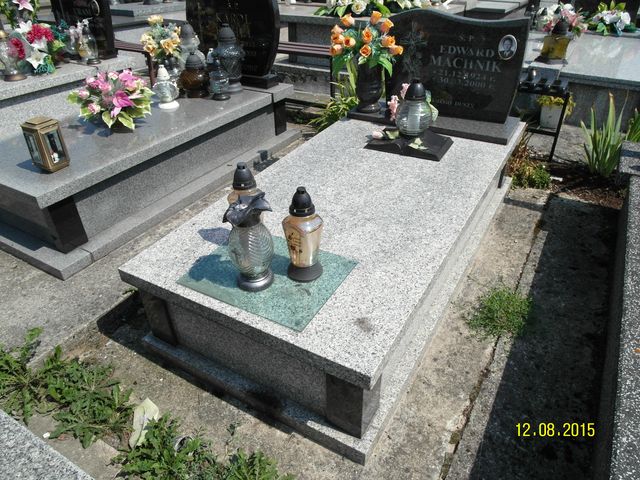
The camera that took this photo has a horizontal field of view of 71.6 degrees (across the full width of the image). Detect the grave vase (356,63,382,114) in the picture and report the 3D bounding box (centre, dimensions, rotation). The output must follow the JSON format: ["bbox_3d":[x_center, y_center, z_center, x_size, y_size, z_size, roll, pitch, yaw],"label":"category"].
[{"bbox_3d":[0.308,-0.915,2.684,0.153,0.277,0.153,16,37,27],"label":"grave vase"}]

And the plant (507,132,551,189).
[{"bbox_3d":[1.302,-0.504,2.757,0.257,0.287,0.277,16,37,27],"label":"plant"}]

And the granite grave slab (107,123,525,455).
[{"bbox_3d":[0.241,-0.116,2.171,0.990,0.406,2.029,17,39,27],"label":"granite grave slab"}]

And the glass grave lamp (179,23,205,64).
[{"bbox_3d":[-1.013,-1.406,3.431,0.183,0.426,0.183,16,37,27],"label":"glass grave lamp"}]

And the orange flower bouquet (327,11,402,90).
[{"bbox_3d":[0.268,-1.103,2.552,0.406,0.376,0.376,-2,32,1],"label":"orange flower bouquet"}]

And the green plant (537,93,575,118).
[{"bbox_3d":[1.699,-0.963,3.201,0.250,0.160,0.200,17,39,26],"label":"green plant"}]

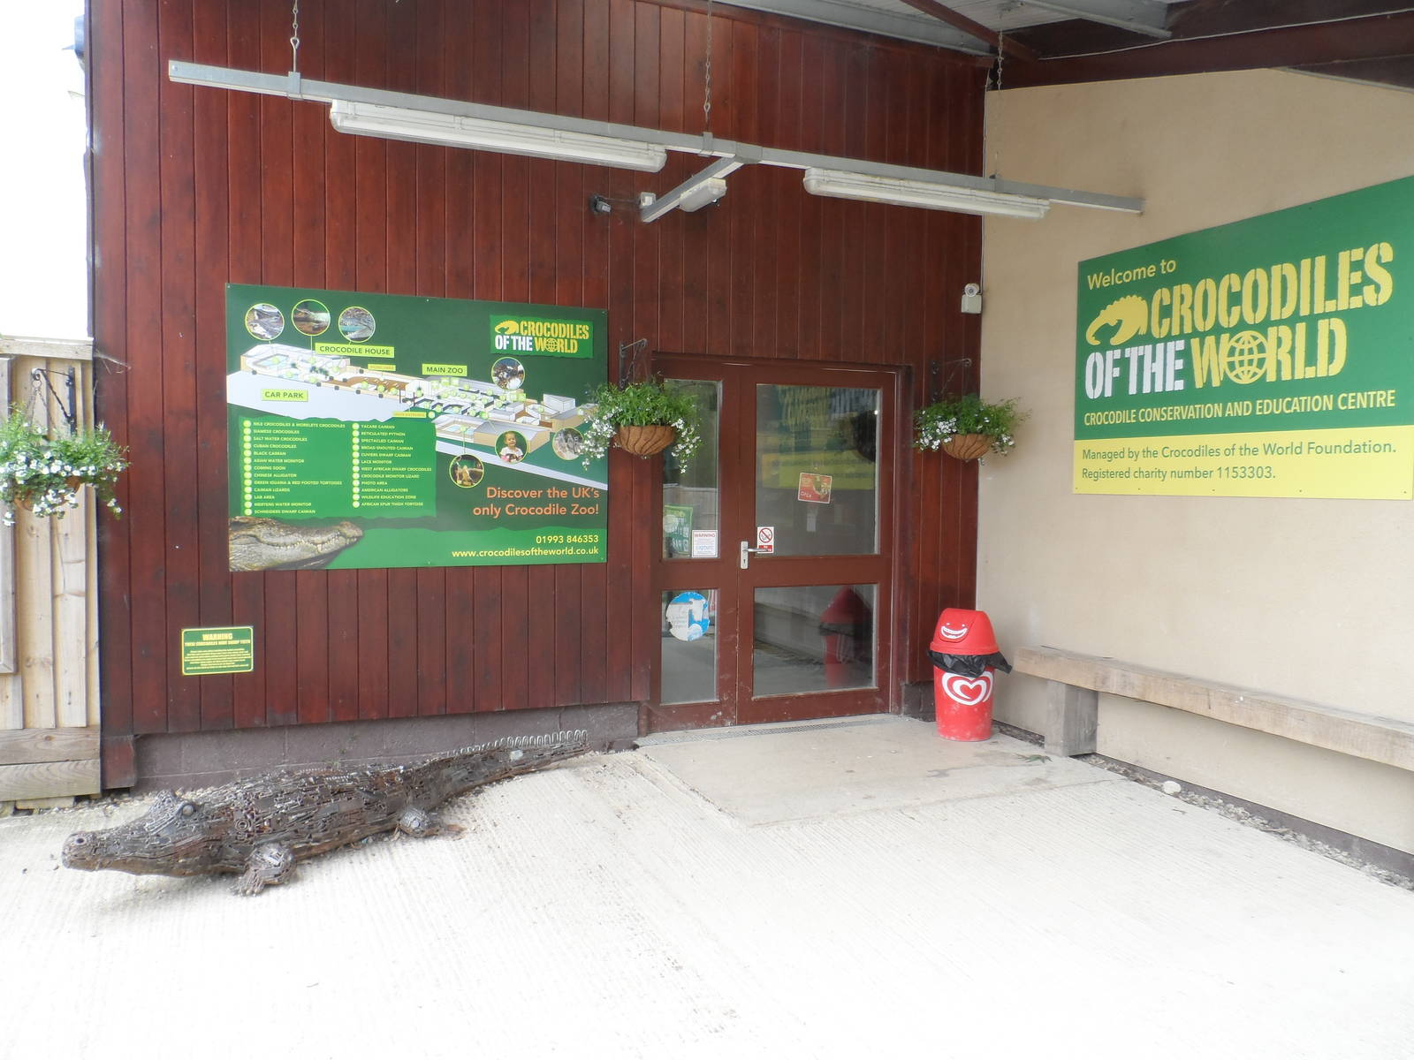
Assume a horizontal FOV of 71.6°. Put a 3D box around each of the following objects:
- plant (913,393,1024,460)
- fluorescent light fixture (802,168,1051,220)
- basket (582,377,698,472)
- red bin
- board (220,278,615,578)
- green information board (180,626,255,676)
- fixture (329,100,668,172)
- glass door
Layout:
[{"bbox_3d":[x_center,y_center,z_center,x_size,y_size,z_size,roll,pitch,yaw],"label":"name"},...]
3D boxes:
[{"bbox_3d":[1.470,-0.572,5.517,0.570,0.380,0.530,0,3,-20],"label":"plant"},{"bbox_3d":[1.021,-1.520,4.418,1.270,0.100,0.110,0,3,-20],"label":"fluorescent light fixture"},{"bbox_3d":[-0.327,-0.521,4.840,0.580,0.450,0.540,1,3,0],"label":"basket"},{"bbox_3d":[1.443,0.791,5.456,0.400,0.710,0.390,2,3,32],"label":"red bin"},{"bbox_3d":[-1.368,-0.479,4.843,1.803,1.331,0.020,0,3,-20],"label":"board"},{"bbox_3d":[-2.282,0.566,4.577,0.298,0.214,0.010,0,3,-20],"label":"green information board"},{"bbox_3d":[-0.766,-1.513,3.785,1.270,0.100,0.110,0,3,-20],"label":"fixture"},{"bbox_3d":[0.402,0.084,5.606,1.519,2.077,0.070,0,3,-20],"label":"glass door"}]

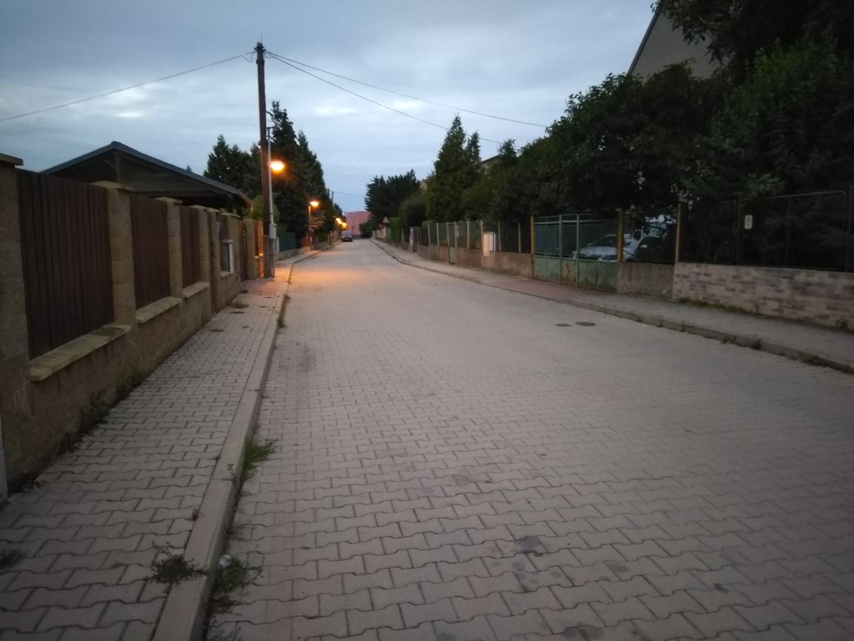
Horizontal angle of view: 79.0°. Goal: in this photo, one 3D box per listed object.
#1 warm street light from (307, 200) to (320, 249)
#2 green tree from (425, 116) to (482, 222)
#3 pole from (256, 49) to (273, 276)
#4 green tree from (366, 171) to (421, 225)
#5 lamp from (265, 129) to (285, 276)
[{"bbox_3d":[-8.796,-7.380,40.339,1.000,3.830,0.300,-2,9,-10],"label":"warm street light"},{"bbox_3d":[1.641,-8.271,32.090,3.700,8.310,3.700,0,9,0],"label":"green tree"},{"bbox_3d":[-5.255,-5.041,16.810,0.360,7.360,0.380,-2,9,-12],"label":"pole"},{"bbox_3d":[-4.302,-13.848,64.617,7.000,9.400,6.500,0,9,0],"label":"green tree"},{"bbox_3d":[-5.035,-3.824,17.109,0.650,4.810,0.250,-2,9,-12],"label":"lamp"}]

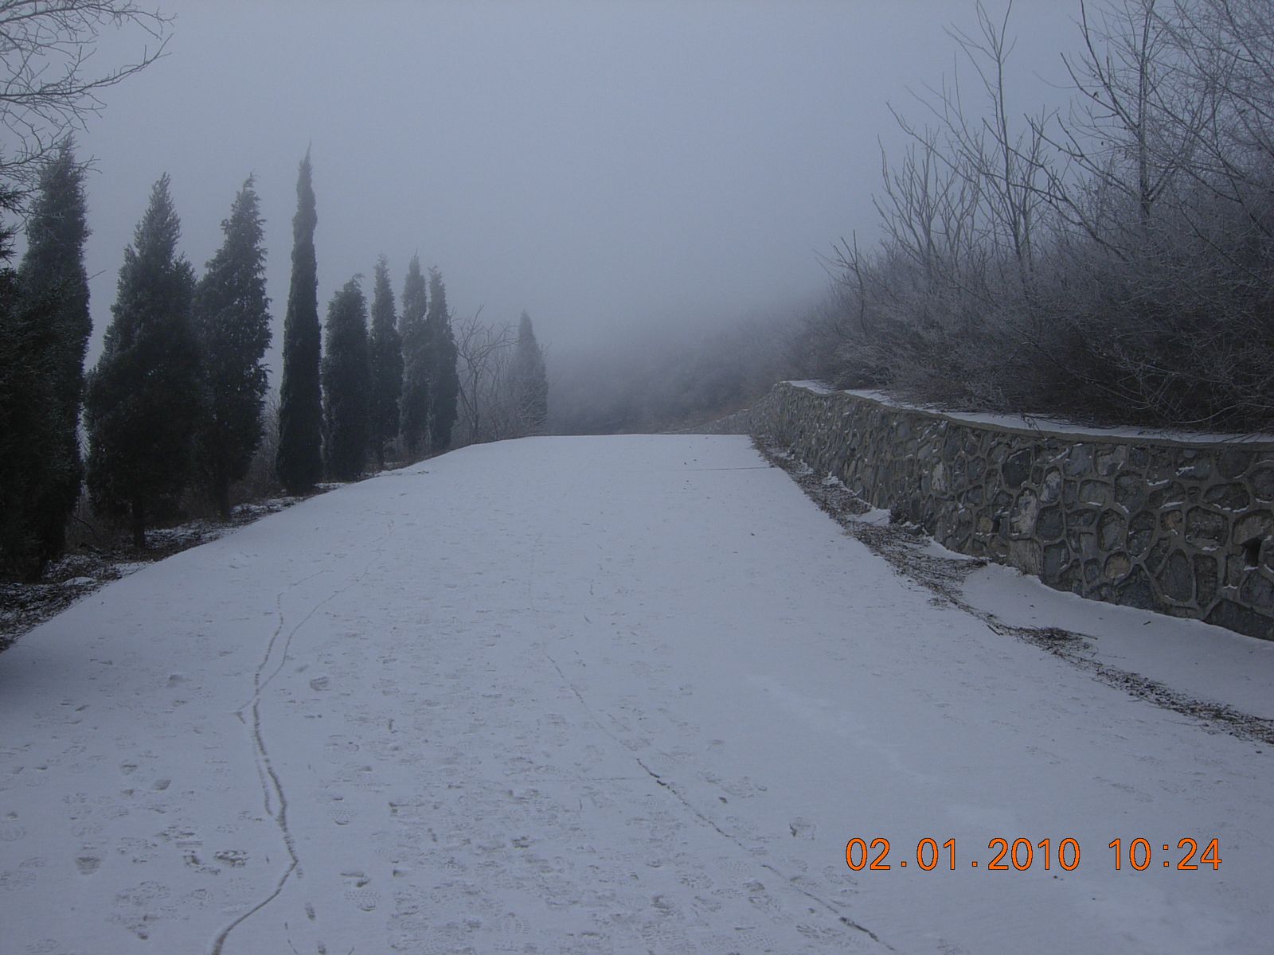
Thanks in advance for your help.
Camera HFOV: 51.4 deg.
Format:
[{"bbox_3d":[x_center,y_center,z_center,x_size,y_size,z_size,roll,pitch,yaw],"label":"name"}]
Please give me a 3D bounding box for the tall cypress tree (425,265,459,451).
[{"bbox_3d":[-3.362,-2.021,22.800,0.640,3.250,0.640,0,2,0],"label":"tall cypress tree"}]

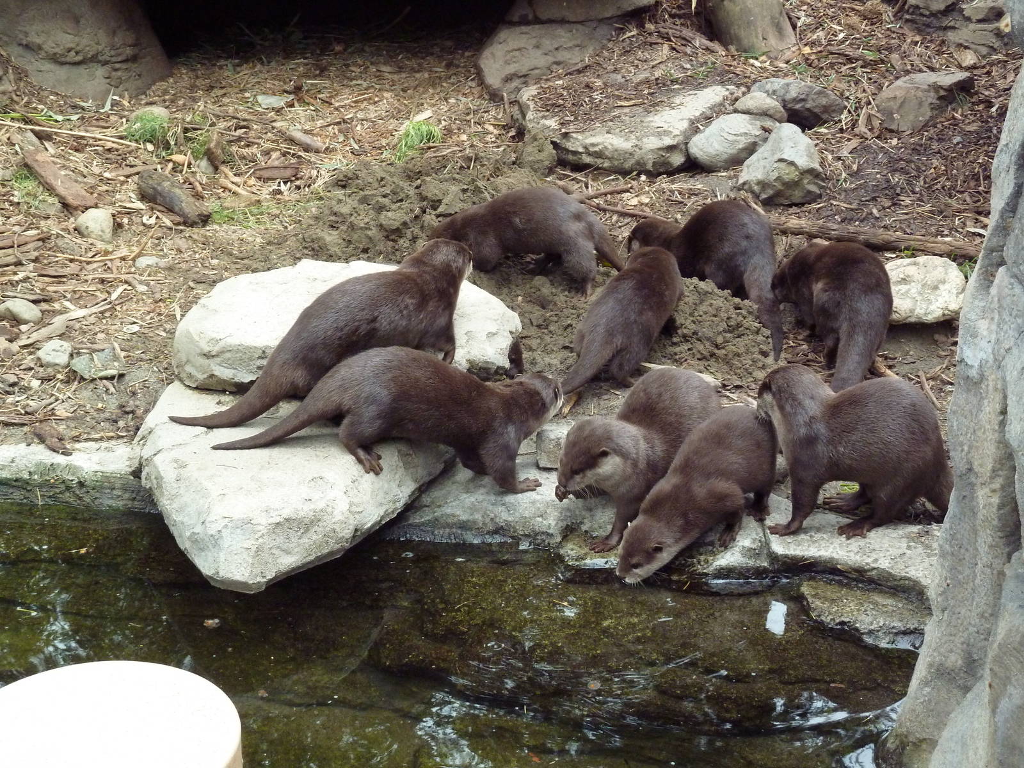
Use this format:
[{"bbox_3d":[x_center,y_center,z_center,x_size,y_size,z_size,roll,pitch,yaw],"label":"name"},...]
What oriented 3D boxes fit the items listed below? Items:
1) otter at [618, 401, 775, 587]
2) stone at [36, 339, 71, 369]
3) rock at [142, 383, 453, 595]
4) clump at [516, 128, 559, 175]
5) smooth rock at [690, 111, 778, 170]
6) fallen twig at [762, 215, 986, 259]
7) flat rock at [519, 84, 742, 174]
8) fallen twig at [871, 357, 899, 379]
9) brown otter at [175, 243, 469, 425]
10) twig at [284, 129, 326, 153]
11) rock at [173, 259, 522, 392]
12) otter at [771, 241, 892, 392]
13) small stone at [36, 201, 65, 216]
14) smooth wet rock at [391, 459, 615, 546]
[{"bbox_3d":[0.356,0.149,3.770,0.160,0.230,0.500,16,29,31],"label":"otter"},{"bbox_3d":[-0.970,-0.062,4.513,0.075,0.050,0.060,0,24,0],"label":"stone"},{"bbox_3d":[-0.402,0.171,3.926,0.571,0.204,0.571,0,24,0],"label":"rock"},{"bbox_3d":[0.057,-0.542,4.970,0.100,0.105,0.090,0,24,0],"label":"clump"},{"bbox_3d":[0.585,-0.630,5.574,0.230,0.110,0.150,-8,25,-18],"label":"smooth rock"},{"bbox_3d":[0.788,-0.326,4.614,0.500,0.050,0.055,5,25,12],"label":"fallen twig"},{"bbox_3d":[0.299,-0.673,5.494,0.551,0.143,0.428,0,24,0],"label":"flat rock"},{"bbox_3d":[0.779,-0.037,4.377,0.022,0.020,0.133,-8,25,-17],"label":"fallen twig"},{"bbox_3d":[-0.387,-0.108,4.307,0.600,0.330,0.180,-4,24,-9],"label":"brown otter"},{"bbox_3d":[-0.547,-0.643,5.645,0.030,0.030,0.145,-19,30,-36],"label":"twig"},{"bbox_3d":[-0.339,-0.127,4.593,0.710,0.135,0.480,0,24,0],"label":"rock"},{"bbox_3d":[0.639,-0.130,4.176,0.200,0.210,0.480,-8,25,-16],"label":"otter"},{"bbox_3d":[-1.141,-0.436,5.266,0.068,0.035,0.050,0,24,0],"label":"small stone"},{"bbox_3d":[-0.019,0.217,3.854,0.400,0.090,0.280,0,24,0],"label":"smooth wet rock"}]

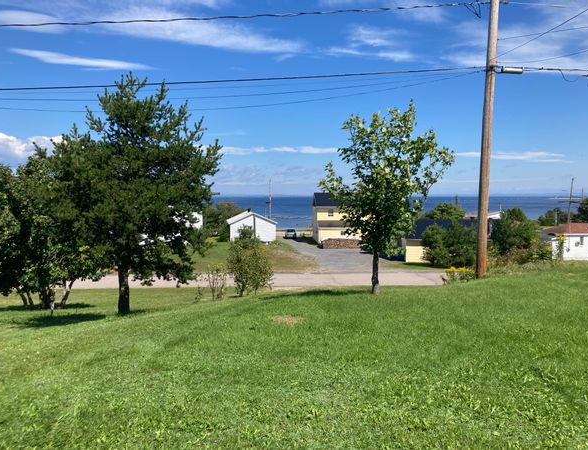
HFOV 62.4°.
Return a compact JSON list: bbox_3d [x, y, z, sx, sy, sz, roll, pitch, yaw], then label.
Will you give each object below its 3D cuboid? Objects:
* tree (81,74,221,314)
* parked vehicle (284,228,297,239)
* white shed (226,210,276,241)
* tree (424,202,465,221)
[{"bbox_3d":[-4.731,-0.997,16.000,4.600,7.880,4.500,0,3,0],"label":"tree"},{"bbox_3d":[-0.430,1.247,79.215,1.780,1.550,4.400,0,3,0],"label":"parked vehicle"},{"bbox_3d":[-6.200,0.187,70.637,6.600,3.900,8.000,0,3,-7],"label":"white shed"},{"bbox_3d":[20.600,-0.194,66.106,5.600,5.800,5.400,0,3,0],"label":"tree"}]

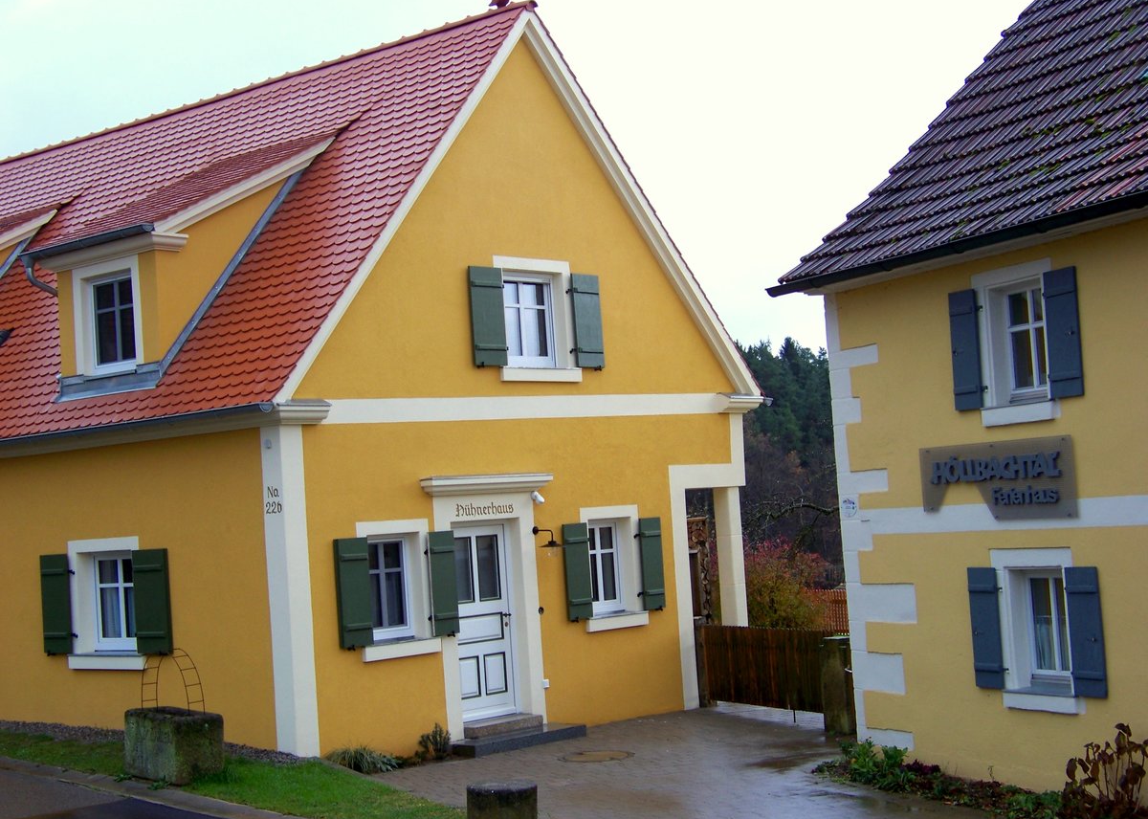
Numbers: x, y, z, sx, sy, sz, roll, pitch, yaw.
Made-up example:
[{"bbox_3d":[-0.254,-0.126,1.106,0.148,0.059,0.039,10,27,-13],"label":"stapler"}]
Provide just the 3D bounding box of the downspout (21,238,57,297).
[{"bbox_3d":[-5.835,-1.460,19.979,0.286,0.580,0.370,-6,-4,43],"label":"downspout"}]

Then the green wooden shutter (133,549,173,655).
[{"bbox_3d":[-4.212,1.923,18.213,0.521,1.040,0.045,-6,-4,43],"label":"green wooden shutter"}]

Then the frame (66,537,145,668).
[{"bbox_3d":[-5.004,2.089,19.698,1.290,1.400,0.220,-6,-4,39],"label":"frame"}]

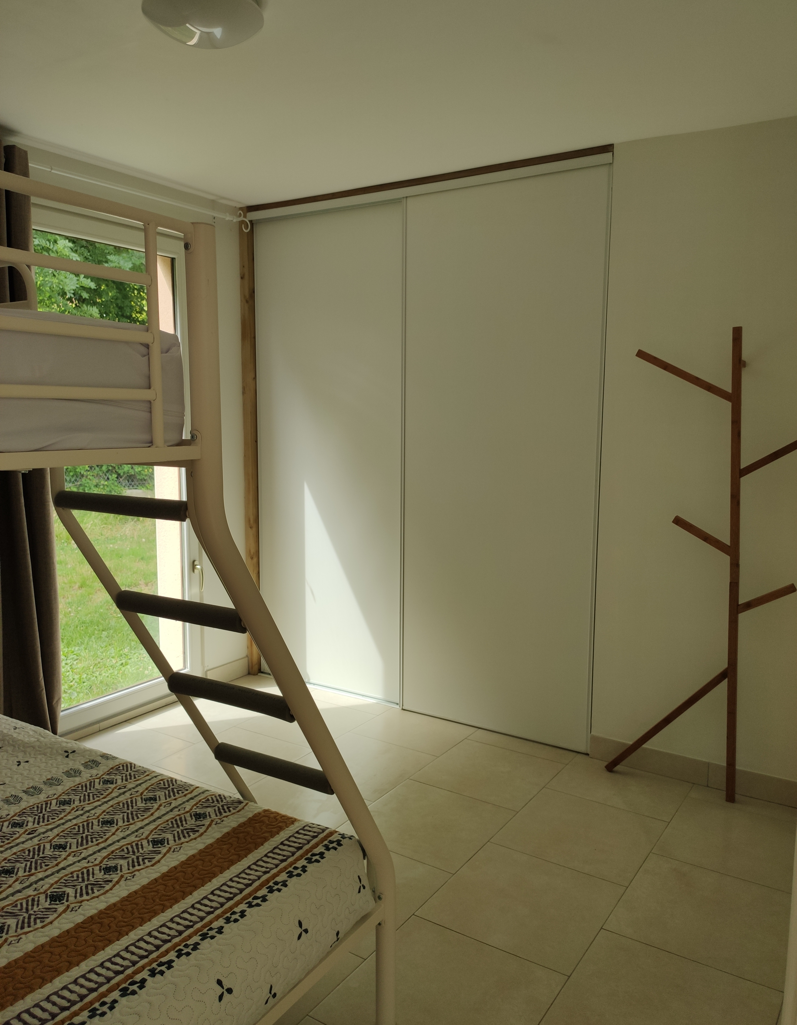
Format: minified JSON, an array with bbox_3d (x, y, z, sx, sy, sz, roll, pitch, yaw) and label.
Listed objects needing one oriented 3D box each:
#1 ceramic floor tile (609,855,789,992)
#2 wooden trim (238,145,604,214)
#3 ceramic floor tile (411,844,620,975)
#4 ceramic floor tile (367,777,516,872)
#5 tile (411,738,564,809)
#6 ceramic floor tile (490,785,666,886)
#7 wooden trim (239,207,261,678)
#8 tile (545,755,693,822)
[{"bbox_3d":[0.872,1.130,2.237,0.460,0.010,0.457,5,9,33],"label":"ceramic floor tile"},{"bbox_3d":[0.037,-1.424,3.466,1.821,0.028,0.040,5,8,32],"label":"wooden trim"},{"bbox_3d":[0.360,1.119,2.297,0.460,0.010,0.457,5,9,33],"label":"ceramic floor tile"},{"bbox_3d":[0.103,1.062,2.738,0.460,0.010,0.457,5,9,33],"label":"ceramic floor tile"},{"bbox_3d":[0.356,1.016,3.115,0.460,0.010,0.457,5,9,33],"label":"tile"},{"bbox_3d":[0.613,1.073,2.675,0.460,0.010,0.457,5,9,33],"label":"ceramic floor tile"},{"bbox_3d":[-0.757,-0.324,4.117,0.055,2.383,0.060,5,9,33],"label":"wooden trim"},{"bbox_3d":[0.836,1.032,3.009,0.460,0.010,0.351,5,9,33],"label":"tile"}]

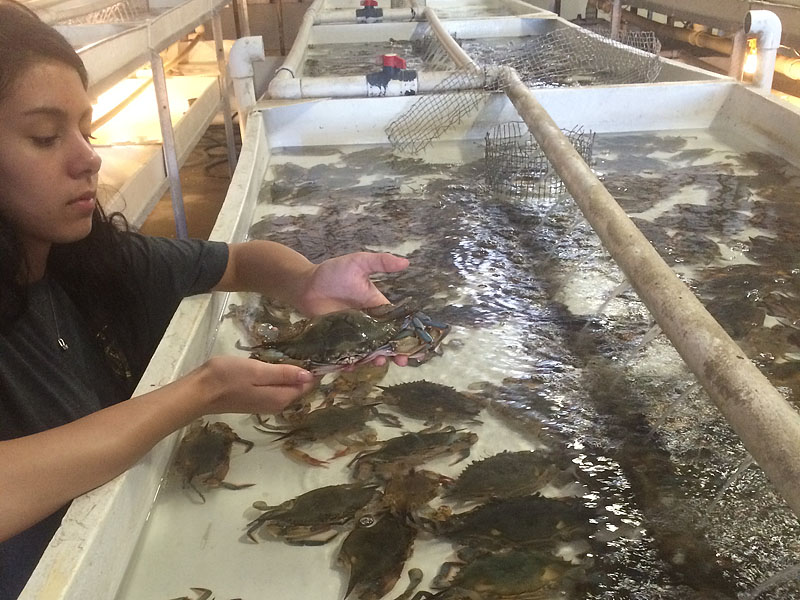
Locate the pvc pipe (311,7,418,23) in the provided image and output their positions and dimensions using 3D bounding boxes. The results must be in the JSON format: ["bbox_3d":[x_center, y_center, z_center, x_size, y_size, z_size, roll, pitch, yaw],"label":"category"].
[{"bbox_3d":[-0.166,-1.369,3.220,0.530,0.070,0.070,-4,28,-3],"label":"pvc pipe"}]

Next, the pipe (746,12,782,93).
[{"bbox_3d":[0.941,-0.644,1.730,0.085,0.210,0.058,-4,26,-3],"label":"pipe"}]

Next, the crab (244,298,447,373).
[{"bbox_3d":[-0.056,0.038,0.700,0.200,0.052,0.090,-8,26,-11],"label":"crab"}]

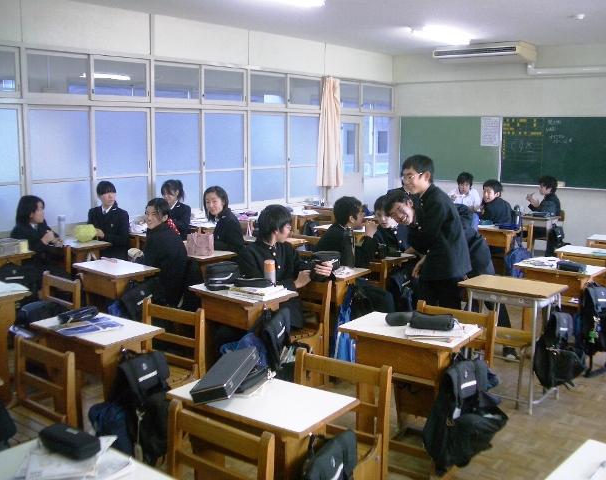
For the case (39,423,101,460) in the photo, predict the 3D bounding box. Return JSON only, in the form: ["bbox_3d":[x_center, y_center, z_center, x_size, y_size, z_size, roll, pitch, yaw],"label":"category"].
[{"bbox_3d":[-0.712,0.618,1.978,0.180,0.058,0.085,5,11,27],"label":"case"}]

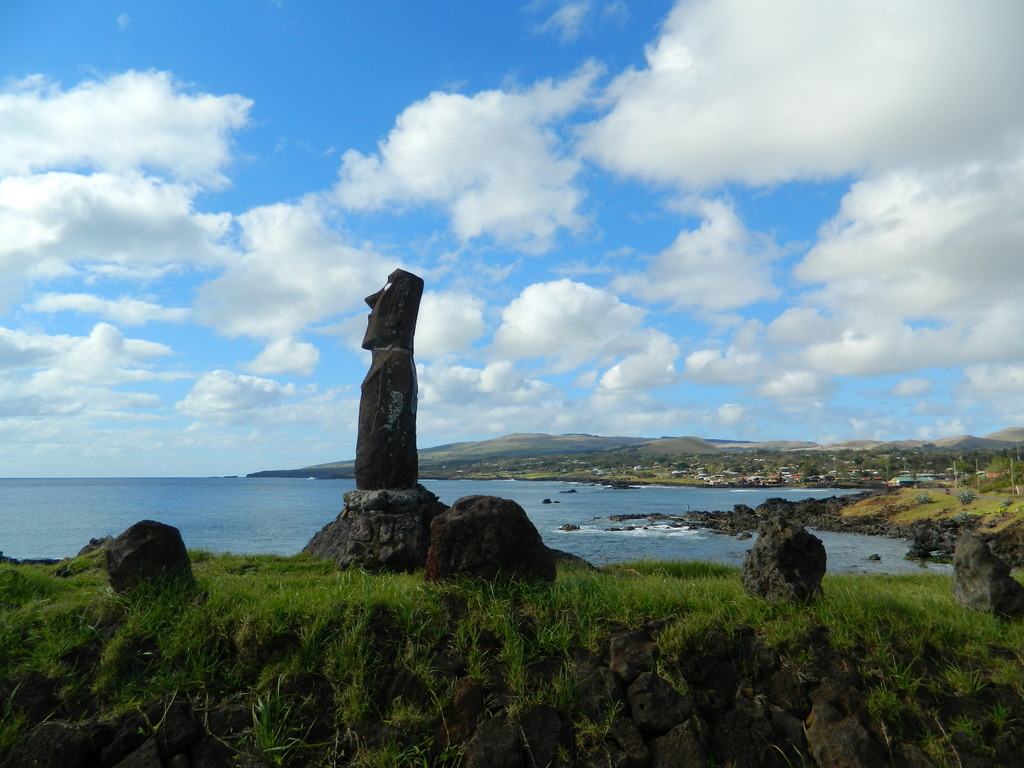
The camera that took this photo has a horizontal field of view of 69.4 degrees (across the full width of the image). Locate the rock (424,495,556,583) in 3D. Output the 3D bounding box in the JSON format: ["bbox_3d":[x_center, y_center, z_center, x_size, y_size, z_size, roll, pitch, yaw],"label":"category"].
[{"bbox_3d":[-0.222,1.585,7.649,1.270,0.874,0.900,0,-7,0],"label":"rock"}]

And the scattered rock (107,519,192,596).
[{"bbox_3d":[-3.403,1.610,6.943,0.750,0.647,0.620,4,-8,-26],"label":"scattered rock"}]

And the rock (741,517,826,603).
[{"bbox_3d":[2.363,1.514,6.439,0.680,0.711,0.600,-3,-8,20],"label":"rock"}]

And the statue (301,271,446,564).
[{"bbox_3d":[-1.686,0.362,9.079,1.450,3.660,1.250,3,-8,-22],"label":"statue"}]

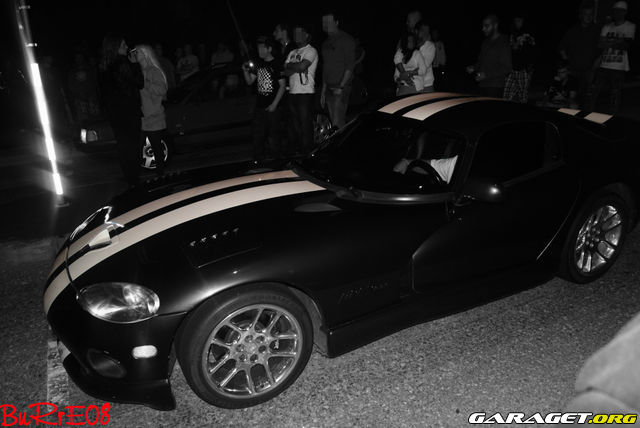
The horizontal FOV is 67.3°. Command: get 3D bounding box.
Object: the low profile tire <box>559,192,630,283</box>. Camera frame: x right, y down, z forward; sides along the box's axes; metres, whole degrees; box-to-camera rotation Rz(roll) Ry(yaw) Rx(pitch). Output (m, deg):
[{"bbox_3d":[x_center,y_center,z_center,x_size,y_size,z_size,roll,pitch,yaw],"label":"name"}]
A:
[{"bbox_3d":[1.823,0.136,3.360,0.660,0.660,0.320,-12,22,-24],"label":"low profile tire"}]

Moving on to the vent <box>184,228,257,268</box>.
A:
[{"bbox_3d":[-0.482,0.151,2.328,0.330,0.060,0.290,-17,32,-21],"label":"vent"}]

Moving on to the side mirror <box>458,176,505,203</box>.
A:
[{"bbox_3d":[0.860,-0.122,2.580,0.200,0.140,0.260,-12,22,-24],"label":"side mirror"}]

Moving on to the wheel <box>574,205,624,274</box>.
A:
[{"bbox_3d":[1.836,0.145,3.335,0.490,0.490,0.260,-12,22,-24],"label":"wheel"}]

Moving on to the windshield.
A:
[{"bbox_3d":[0.282,-0.451,3.255,0.800,0.340,1.450,-12,22,-24],"label":"windshield"}]

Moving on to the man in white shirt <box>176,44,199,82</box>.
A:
[{"bbox_3d":[-2.829,-2.912,10.683,0.500,1.680,0.320,-10,22,-18],"label":"man in white shirt"}]

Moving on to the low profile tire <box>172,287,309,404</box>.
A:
[{"bbox_3d":[-0.367,0.617,2.387,0.650,0.650,0.275,-12,22,-23],"label":"low profile tire"}]

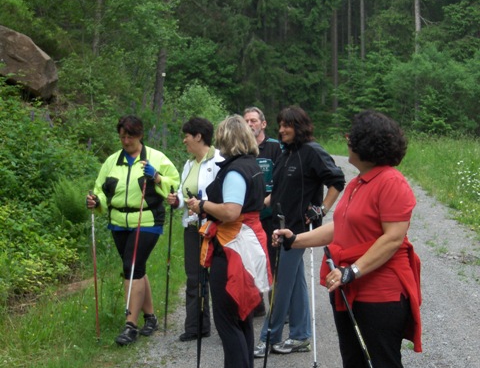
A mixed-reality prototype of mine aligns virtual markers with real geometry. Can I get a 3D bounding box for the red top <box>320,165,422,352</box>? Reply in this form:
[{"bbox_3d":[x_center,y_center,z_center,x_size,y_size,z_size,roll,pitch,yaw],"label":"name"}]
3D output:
[{"bbox_3d":[0.650,0.367,4.000,0.400,0.870,0.450,-4,6,-37],"label":"red top"}]

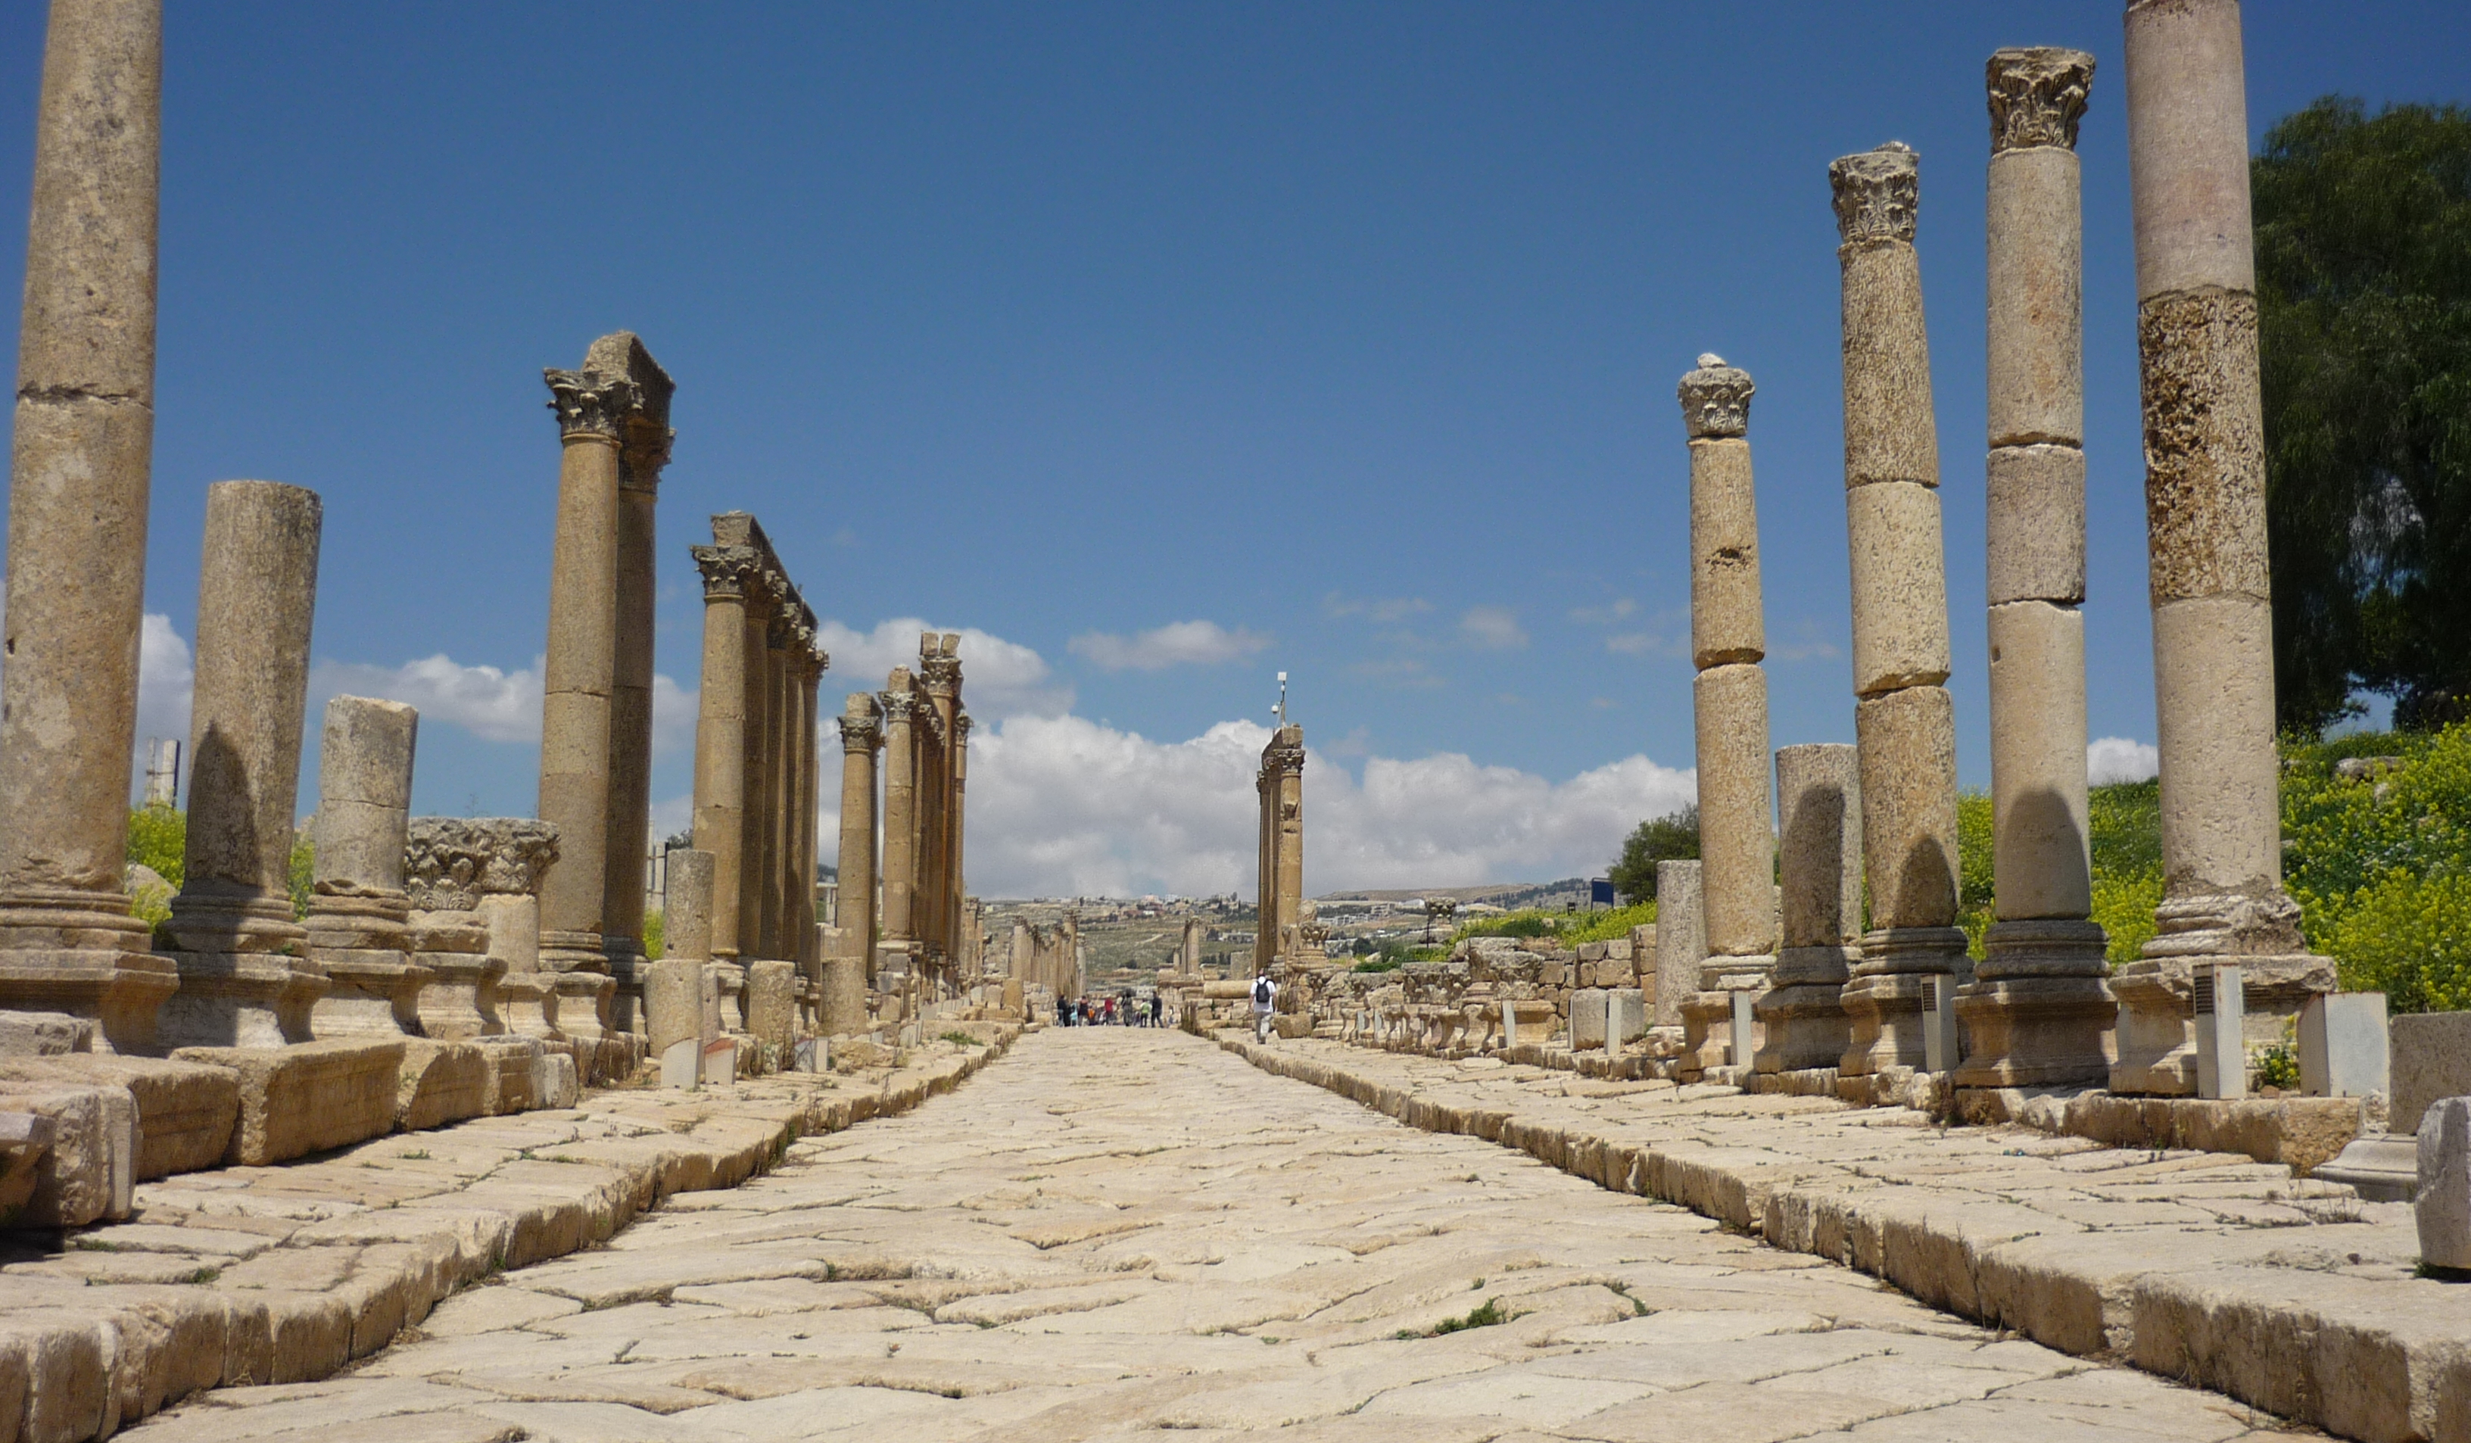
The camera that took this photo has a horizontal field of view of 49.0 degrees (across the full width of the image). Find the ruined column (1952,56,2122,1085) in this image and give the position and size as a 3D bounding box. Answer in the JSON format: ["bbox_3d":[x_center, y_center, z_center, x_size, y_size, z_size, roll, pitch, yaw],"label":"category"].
[{"bbox_3d":[7.178,-1.460,24.617,1.040,9.461,1.040,0,-6,-3],"label":"ruined column"}]

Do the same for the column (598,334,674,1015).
[{"bbox_3d":[-8.025,-0.273,35.679,1.100,8.337,1.100,1,-7,-3],"label":"column"}]

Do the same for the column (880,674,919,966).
[{"bbox_3d":[-11.458,3.428,92.555,1.350,10.164,1.350,0,-6,-3],"label":"column"}]

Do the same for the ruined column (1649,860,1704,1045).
[{"bbox_3d":[5.648,2.942,34.533,0.750,2.322,0.750,1,-7,-3],"label":"ruined column"}]

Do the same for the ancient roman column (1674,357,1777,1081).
[{"bbox_3d":[5.815,-0.101,31.512,1.000,8.252,1.000,1,-7,-3],"label":"ancient roman column"}]

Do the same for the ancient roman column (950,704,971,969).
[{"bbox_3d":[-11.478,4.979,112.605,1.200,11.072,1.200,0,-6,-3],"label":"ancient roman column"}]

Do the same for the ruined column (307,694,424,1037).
[{"bbox_3d":[-7.459,1.236,23.090,1.000,2.872,1.000,1,-7,-3],"label":"ruined column"}]

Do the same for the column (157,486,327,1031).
[{"bbox_3d":[-7.276,0.327,19.899,1.000,4.076,1.000,1,-7,-3],"label":"column"}]

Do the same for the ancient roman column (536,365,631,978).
[{"bbox_3d":[-9.190,-0.718,38.170,1.150,8.598,1.150,0,-6,-3],"label":"ancient roman column"}]

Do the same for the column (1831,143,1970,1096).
[{"bbox_3d":[6.862,-1.183,28.430,1.020,9.792,1.020,-1,-6,-3],"label":"column"}]

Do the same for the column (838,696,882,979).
[{"bbox_3d":[-10.014,3.432,71.471,1.150,8.198,1.150,1,-7,-3],"label":"column"}]

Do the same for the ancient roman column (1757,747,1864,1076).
[{"bbox_3d":[6.758,2.189,31.809,1.040,3.831,1.040,0,-6,-3],"label":"ancient roman column"}]

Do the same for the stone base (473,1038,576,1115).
[{"bbox_3d":[-6.250,3.142,23.934,0.850,0.591,1.300,1,-7,-3],"label":"stone base"}]

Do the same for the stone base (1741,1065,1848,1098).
[{"bbox_3d":[5.762,3.662,27.514,1.150,0.252,1.200,1,-7,-3],"label":"stone base"}]

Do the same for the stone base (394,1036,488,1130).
[{"bbox_3d":[-7.527,3.318,24.923,0.650,0.750,3.000,0,-6,-3],"label":"stone base"}]

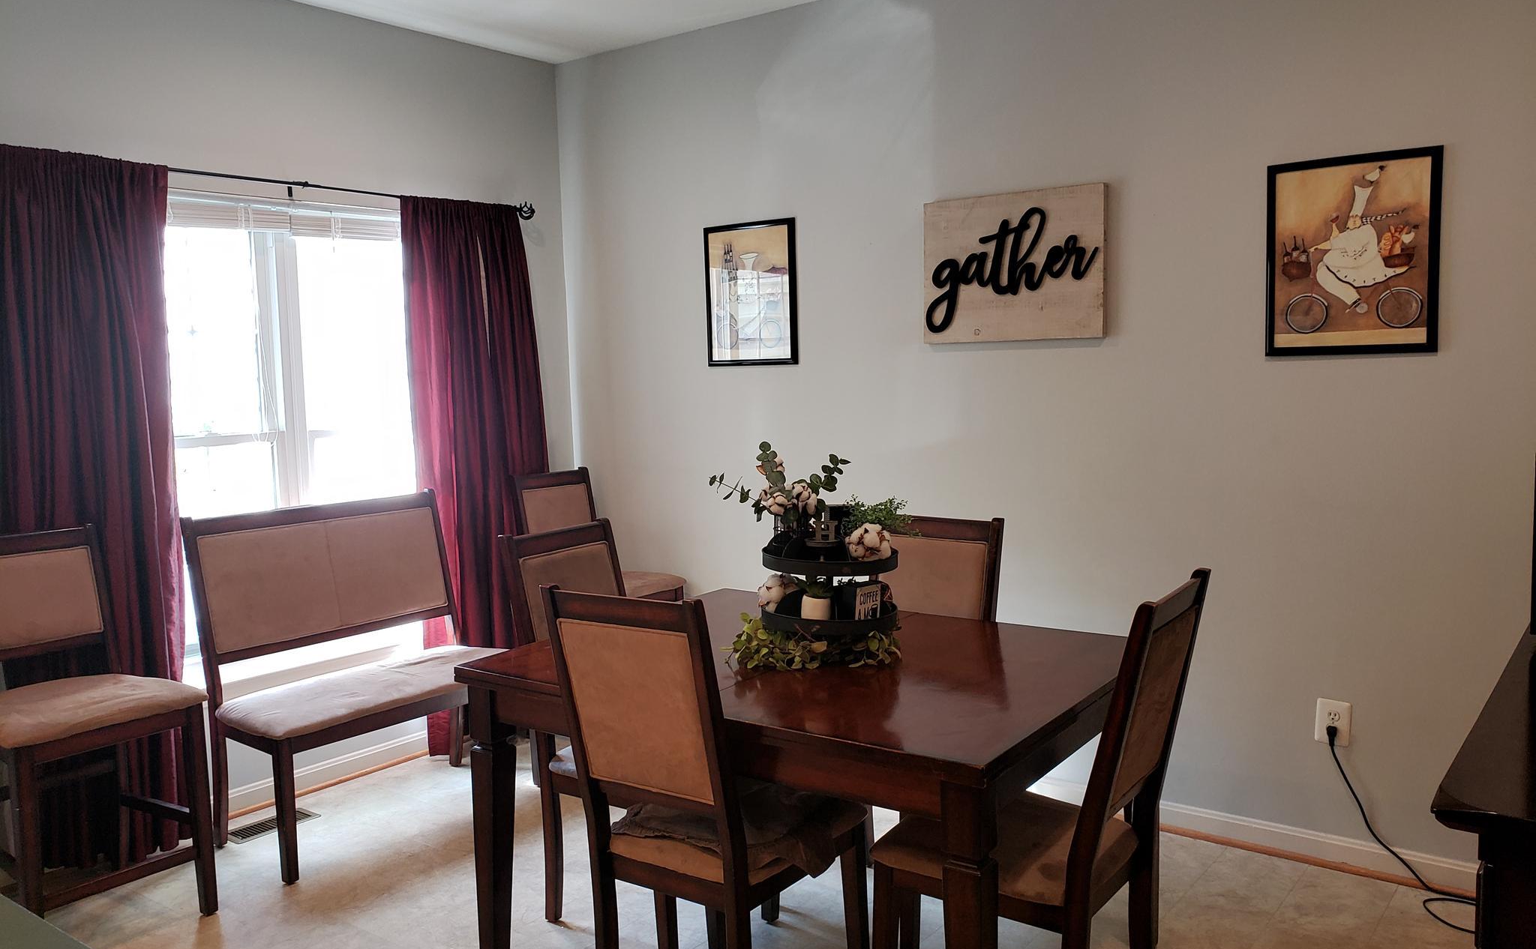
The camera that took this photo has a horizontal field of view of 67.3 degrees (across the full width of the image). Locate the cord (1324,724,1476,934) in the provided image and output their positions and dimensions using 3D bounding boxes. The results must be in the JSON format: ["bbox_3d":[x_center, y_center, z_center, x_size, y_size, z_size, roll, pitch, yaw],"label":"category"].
[{"bbox_3d":[1.689,0.932,3.088,0.411,0.431,0.221,3,7,37],"label":"cord"}]

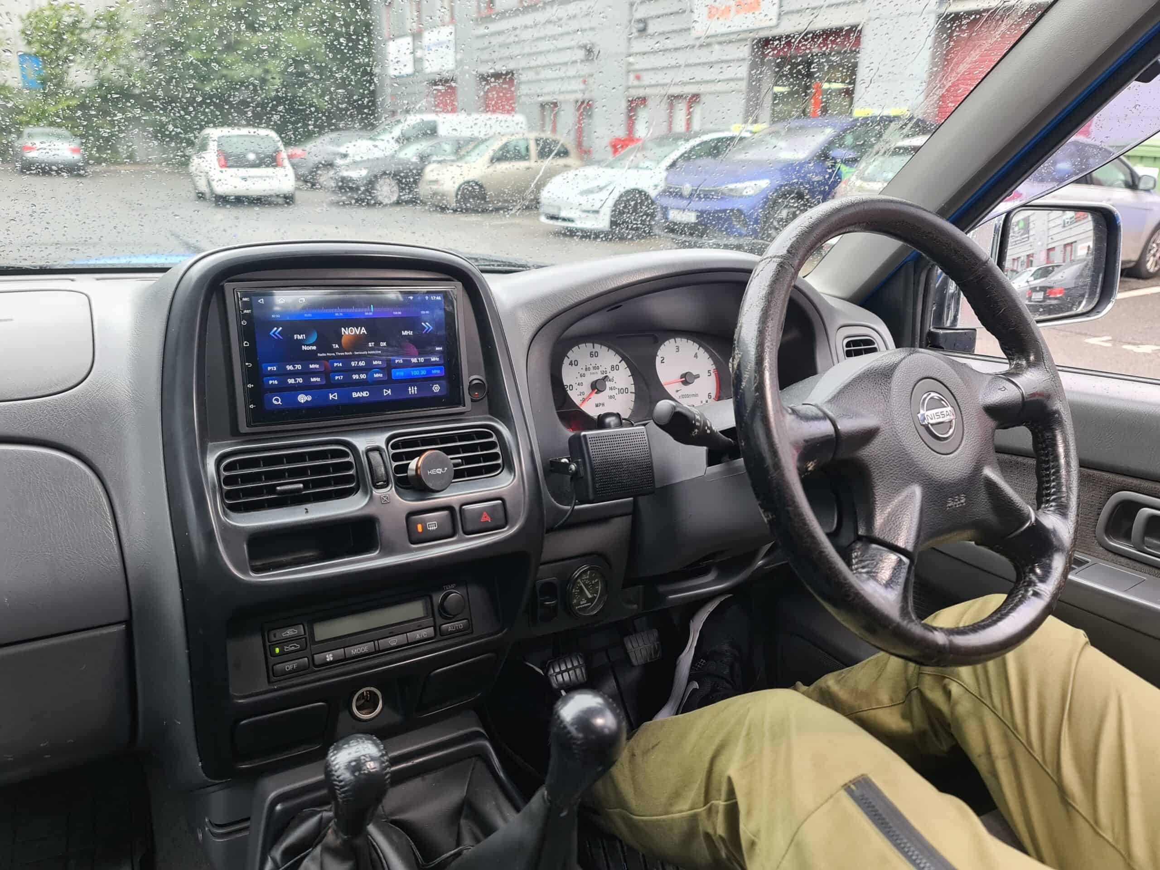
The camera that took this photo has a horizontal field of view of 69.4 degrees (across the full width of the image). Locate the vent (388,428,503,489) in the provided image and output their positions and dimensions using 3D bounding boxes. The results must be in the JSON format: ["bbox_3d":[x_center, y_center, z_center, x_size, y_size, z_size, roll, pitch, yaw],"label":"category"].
[{"bbox_3d":[-0.119,0.020,0.721,0.103,0.046,0.030,-7,1,-32],"label":"vent"}]

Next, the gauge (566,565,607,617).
[{"bbox_3d":[0.001,0.160,0.873,0.057,0.057,0.030,-9,13,-37],"label":"gauge"}]

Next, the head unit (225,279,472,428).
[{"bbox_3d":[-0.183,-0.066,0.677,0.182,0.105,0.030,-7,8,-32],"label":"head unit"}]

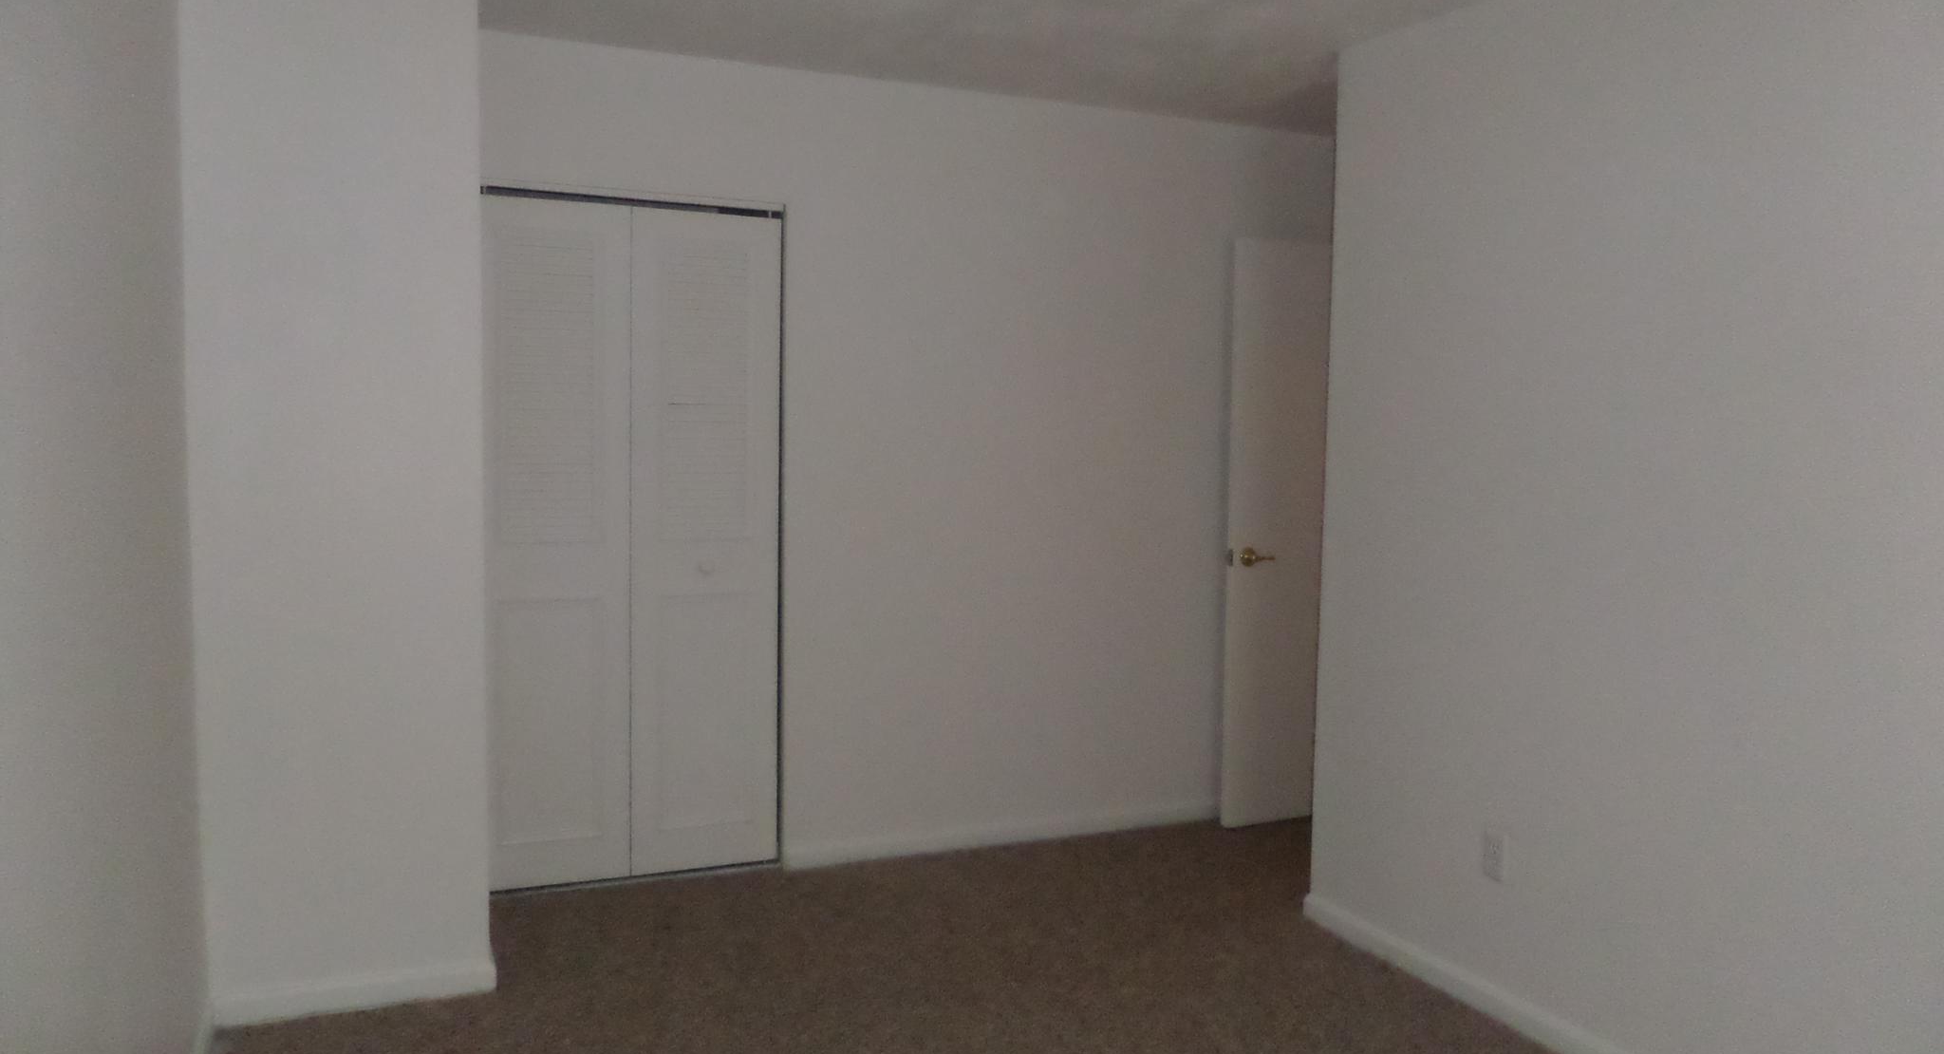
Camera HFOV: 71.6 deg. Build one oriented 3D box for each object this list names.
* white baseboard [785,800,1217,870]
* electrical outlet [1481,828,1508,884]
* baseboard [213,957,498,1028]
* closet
[{"bbox_3d":[0.148,1.024,4.524,1.610,0.090,0.022,-1,5,-24],"label":"white baseboard"},{"bbox_3d":[1.257,0.793,3.245,0.012,0.116,0.075,-1,5,-24],"label":"electrical outlet"},{"bbox_3d":[-1.452,1.104,3.195,0.610,0.088,0.022,-1,5,-24],"label":"baseboard"},{"bbox_3d":[-1.083,0.038,4.127,0.900,2.020,0.500,-1,5,-24],"label":"closet"}]

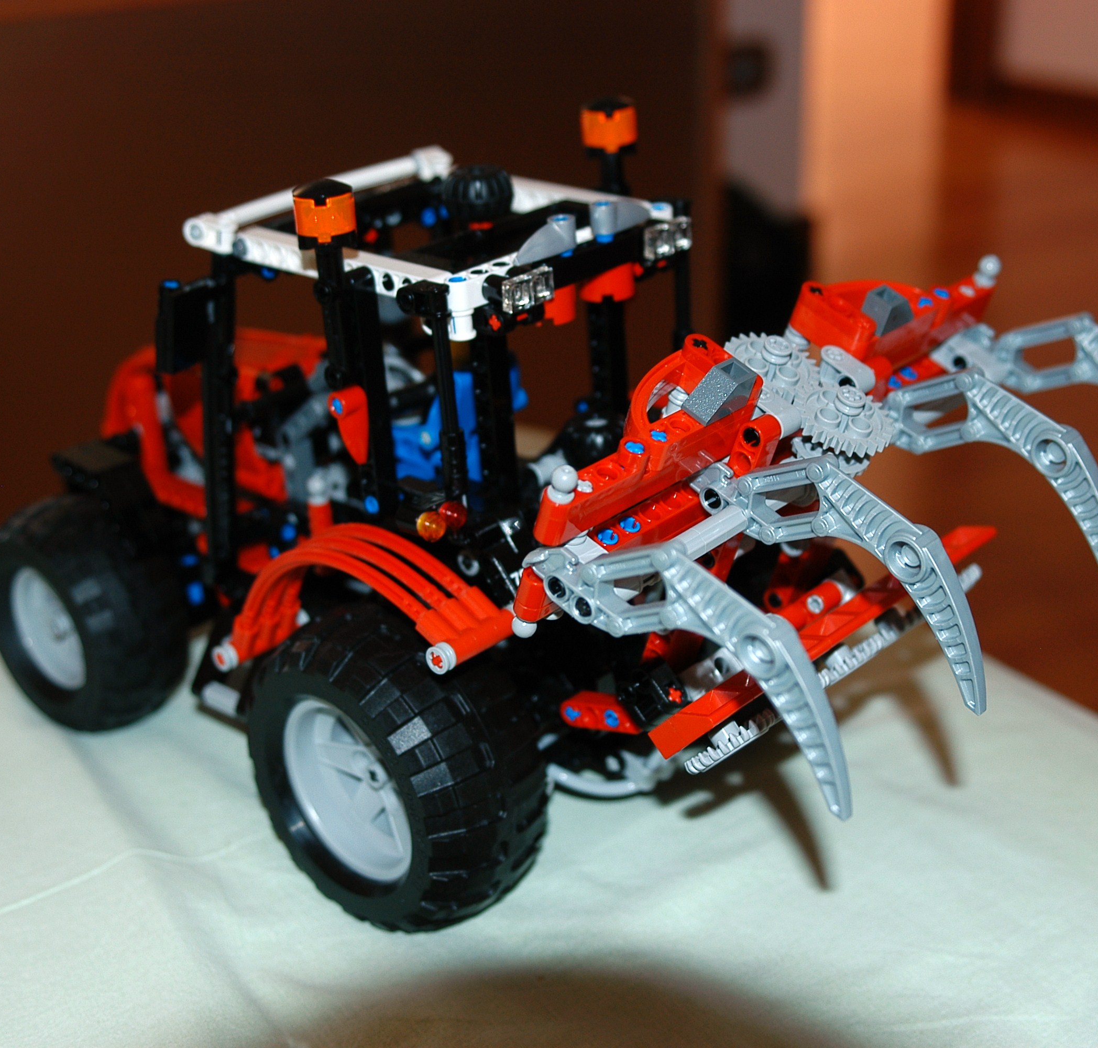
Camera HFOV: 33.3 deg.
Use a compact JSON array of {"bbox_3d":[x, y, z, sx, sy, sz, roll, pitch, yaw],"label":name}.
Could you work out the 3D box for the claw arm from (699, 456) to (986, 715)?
[{"bbox_3d":[0.072,0.004,0.443,0.096,0.042,0.012,32,40,32],"label":"claw arm"}]

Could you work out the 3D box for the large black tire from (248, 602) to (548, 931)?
[{"bbox_3d":[-0.043,0.068,0.516,0.095,0.095,0.044,18,32,40],"label":"large black tire"}]

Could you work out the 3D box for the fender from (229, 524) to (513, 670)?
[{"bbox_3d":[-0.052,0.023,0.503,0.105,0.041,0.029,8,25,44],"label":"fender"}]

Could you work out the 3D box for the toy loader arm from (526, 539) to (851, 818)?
[{"bbox_3d":[0.034,0.023,0.405,0.098,0.039,0.012,32,40,32],"label":"toy loader arm"}]

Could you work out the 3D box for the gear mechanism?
[{"bbox_3d":[0.077,-0.027,0.472,0.026,0.012,0.026,9,37,-7],"label":"gear mechanism"}]

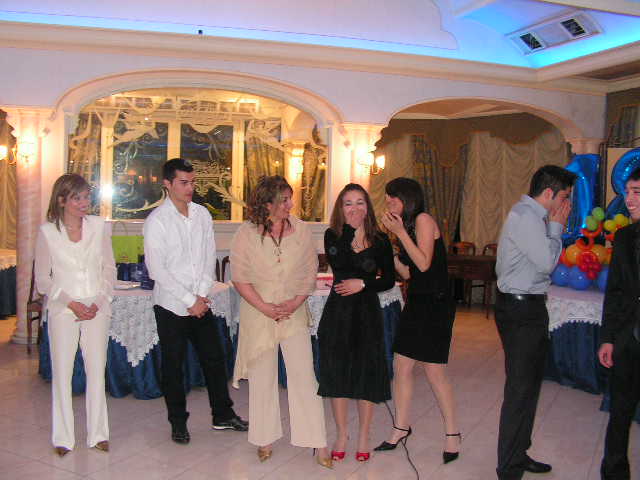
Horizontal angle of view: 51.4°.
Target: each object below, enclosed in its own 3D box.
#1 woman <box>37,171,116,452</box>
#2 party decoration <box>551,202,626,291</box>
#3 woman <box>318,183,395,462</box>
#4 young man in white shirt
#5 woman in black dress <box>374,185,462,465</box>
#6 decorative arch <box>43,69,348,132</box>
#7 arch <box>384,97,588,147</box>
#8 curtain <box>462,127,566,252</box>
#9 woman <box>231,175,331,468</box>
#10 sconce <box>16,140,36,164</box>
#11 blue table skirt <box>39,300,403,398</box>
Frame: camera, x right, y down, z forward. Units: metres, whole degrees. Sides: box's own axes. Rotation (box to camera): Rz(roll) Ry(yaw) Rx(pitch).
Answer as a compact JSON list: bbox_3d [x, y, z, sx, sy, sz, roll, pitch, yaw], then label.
[{"bbox_3d":[-1.493,0.438,4.066,0.470,1.650,0.340,0,2,-23],"label":"woman"},{"bbox_3d":[2.643,0.073,6.504,0.740,0.840,0.500,2,2,27],"label":"party decoration"},{"bbox_3d":[0.223,0.478,4.036,0.450,1.630,0.360,1,2,3],"label":"woman"},{"bbox_3d":[-0.808,0.377,4.334,0.530,1.780,0.450,0,2,-27],"label":"young man in white shirt"},{"bbox_3d":[0.602,0.468,4.096,0.450,1.660,0.420,0,2,-22],"label":"woman in black dress"},{"bbox_3d":[-1.349,-1.679,7.867,3.431,0.647,0.250,1,2,-14],"label":"decorative arch"},{"bbox_3d":[2.251,-1.597,8.800,2.952,0.542,0.350,1,2,-14],"label":"arch"},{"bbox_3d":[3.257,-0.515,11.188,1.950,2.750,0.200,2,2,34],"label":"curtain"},{"bbox_3d":[-0.235,0.457,3.986,0.540,1.660,0.370,1,2,-13],"label":"woman"},{"bbox_3d":[-3.173,-0.946,7.197,0.200,0.260,0.170,1,2,-14],"label":"sconce"},{"bbox_3d":[-0.844,0.838,5.958,3.000,0.760,0.900,0,2,-16],"label":"blue table skirt"}]

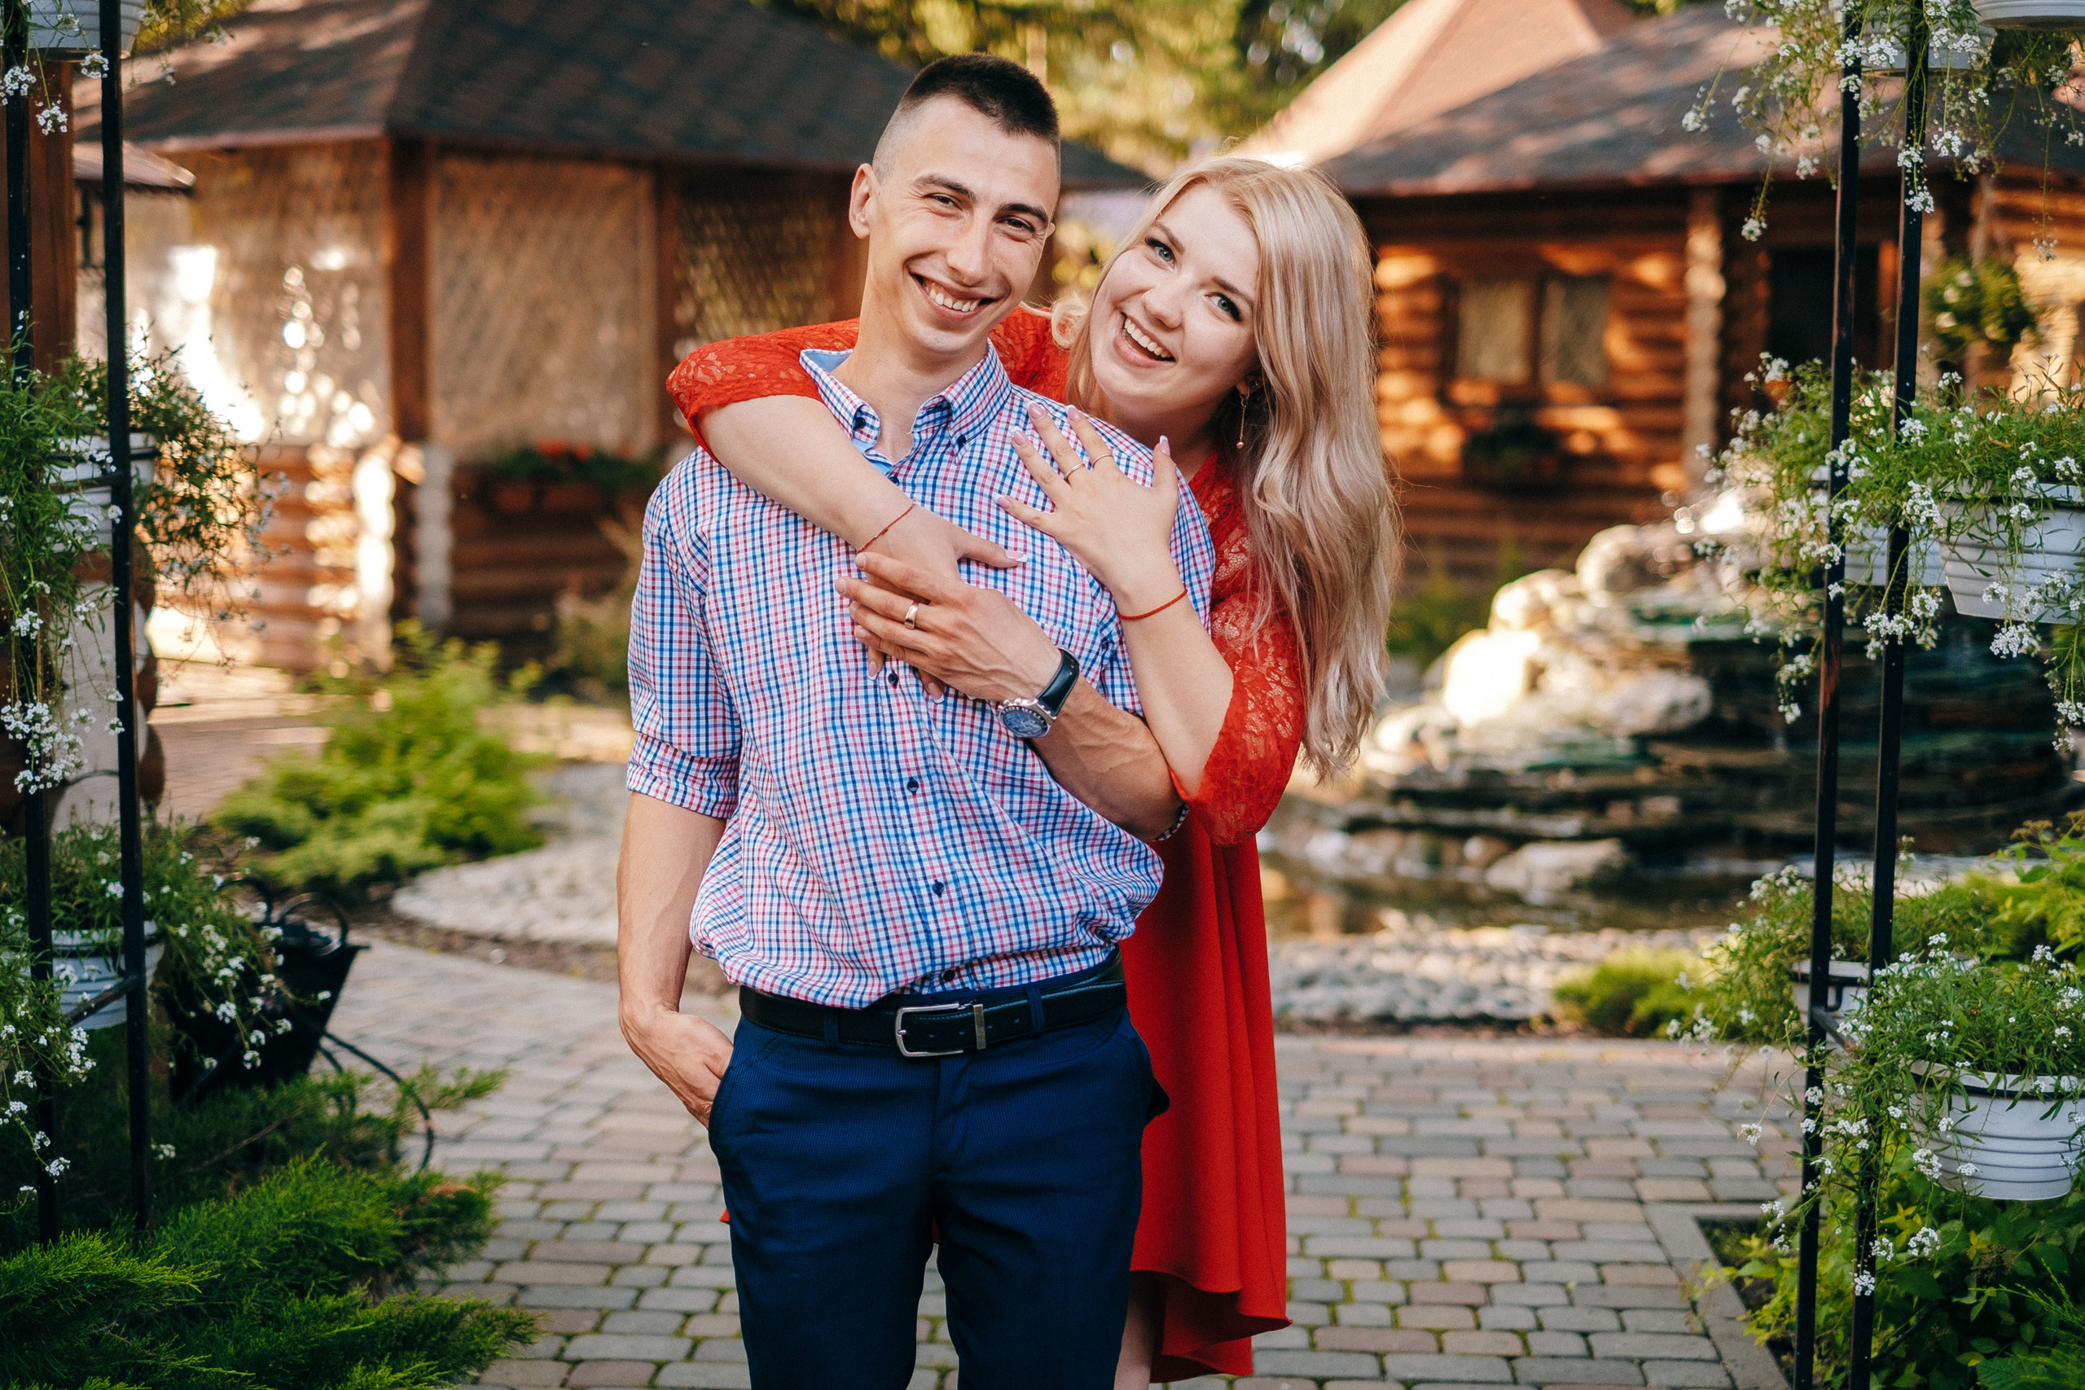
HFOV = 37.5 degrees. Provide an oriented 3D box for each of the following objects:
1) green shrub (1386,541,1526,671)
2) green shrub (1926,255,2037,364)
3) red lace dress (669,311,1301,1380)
[{"bbox_3d":[2.100,-0.450,15.800,0.850,0.720,0.750,1,6,0],"label":"green shrub"},{"bbox_3d":[4.440,-1.815,14.500,0.540,0.520,0.500,1,6,0],"label":"green shrub"},{"bbox_3d":[-0.045,0.149,2.620,0.540,0.960,0.460,2,6,10],"label":"red lace dress"}]

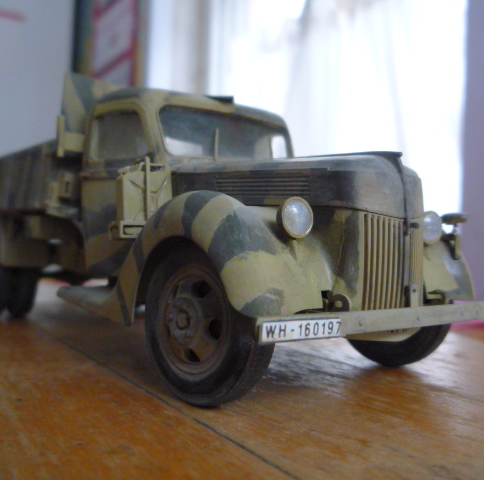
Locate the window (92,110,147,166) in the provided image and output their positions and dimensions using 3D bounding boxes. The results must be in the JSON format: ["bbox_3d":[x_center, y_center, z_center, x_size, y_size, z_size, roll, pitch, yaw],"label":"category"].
[{"bbox_3d":[-0.027,-0.023,0.124,0.002,0.011,0.025,10,-1,-39],"label":"window"}]

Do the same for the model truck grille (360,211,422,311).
[{"bbox_3d":[0.026,0.004,0.092,0.017,0.017,0.003,2,-1,-39],"label":"model truck grille"}]

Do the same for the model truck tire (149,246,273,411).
[{"bbox_3d":[-0.006,0.013,0.091,0.006,0.026,0.026,2,-1,-42],"label":"model truck tire"}]

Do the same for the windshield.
[{"bbox_3d":[-0.002,-0.023,0.128,0.037,0.012,0.003,2,-21,-39],"label":"windshield"}]

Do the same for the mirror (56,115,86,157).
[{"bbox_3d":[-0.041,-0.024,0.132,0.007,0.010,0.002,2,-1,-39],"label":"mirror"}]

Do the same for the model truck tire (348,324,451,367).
[{"bbox_3d":[0.033,0.015,0.124,0.006,0.026,0.026,2,-1,-42],"label":"model truck tire"}]

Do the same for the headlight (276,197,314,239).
[{"bbox_3d":[0.008,-0.003,0.086,0.007,0.007,0.004,2,-1,-39],"label":"headlight"}]

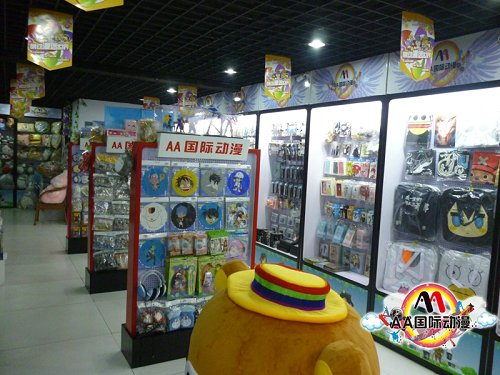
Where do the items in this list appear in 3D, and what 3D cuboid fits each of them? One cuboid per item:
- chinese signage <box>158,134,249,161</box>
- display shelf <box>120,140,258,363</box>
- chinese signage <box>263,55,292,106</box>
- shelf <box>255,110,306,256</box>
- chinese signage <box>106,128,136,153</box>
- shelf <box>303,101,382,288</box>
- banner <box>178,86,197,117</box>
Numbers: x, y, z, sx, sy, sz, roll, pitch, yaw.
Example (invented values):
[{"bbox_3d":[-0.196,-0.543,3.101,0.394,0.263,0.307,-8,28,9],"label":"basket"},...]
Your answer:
[{"bbox_3d":[-0.312,-0.284,2.908,0.686,0.159,0.025,0,5,-28],"label":"chinese signage"},{"bbox_3d":[-0.427,0.473,3.083,0.963,1.550,0.280,0,5,-28],"label":"display shelf"},{"bbox_3d":[0.256,-1.001,3.749,0.290,0.410,0.020,1,5,-24],"label":"chinese signage"},{"bbox_3d":[0.451,-0.059,4.614,0.280,1.600,0.930,0,5,-32],"label":"shelf"},{"bbox_3d":[-1.153,-0.430,4.300,0.686,0.159,0.025,0,5,-28],"label":"chinese signage"},{"bbox_3d":[0.934,0.028,3.837,0.280,1.600,0.950,0,5,-32],"label":"shelf"},{"bbox_3d":[-0.871,-1.201,5.668,0.290,0.410,0.020,1,5,-24],"label":"banner"}]

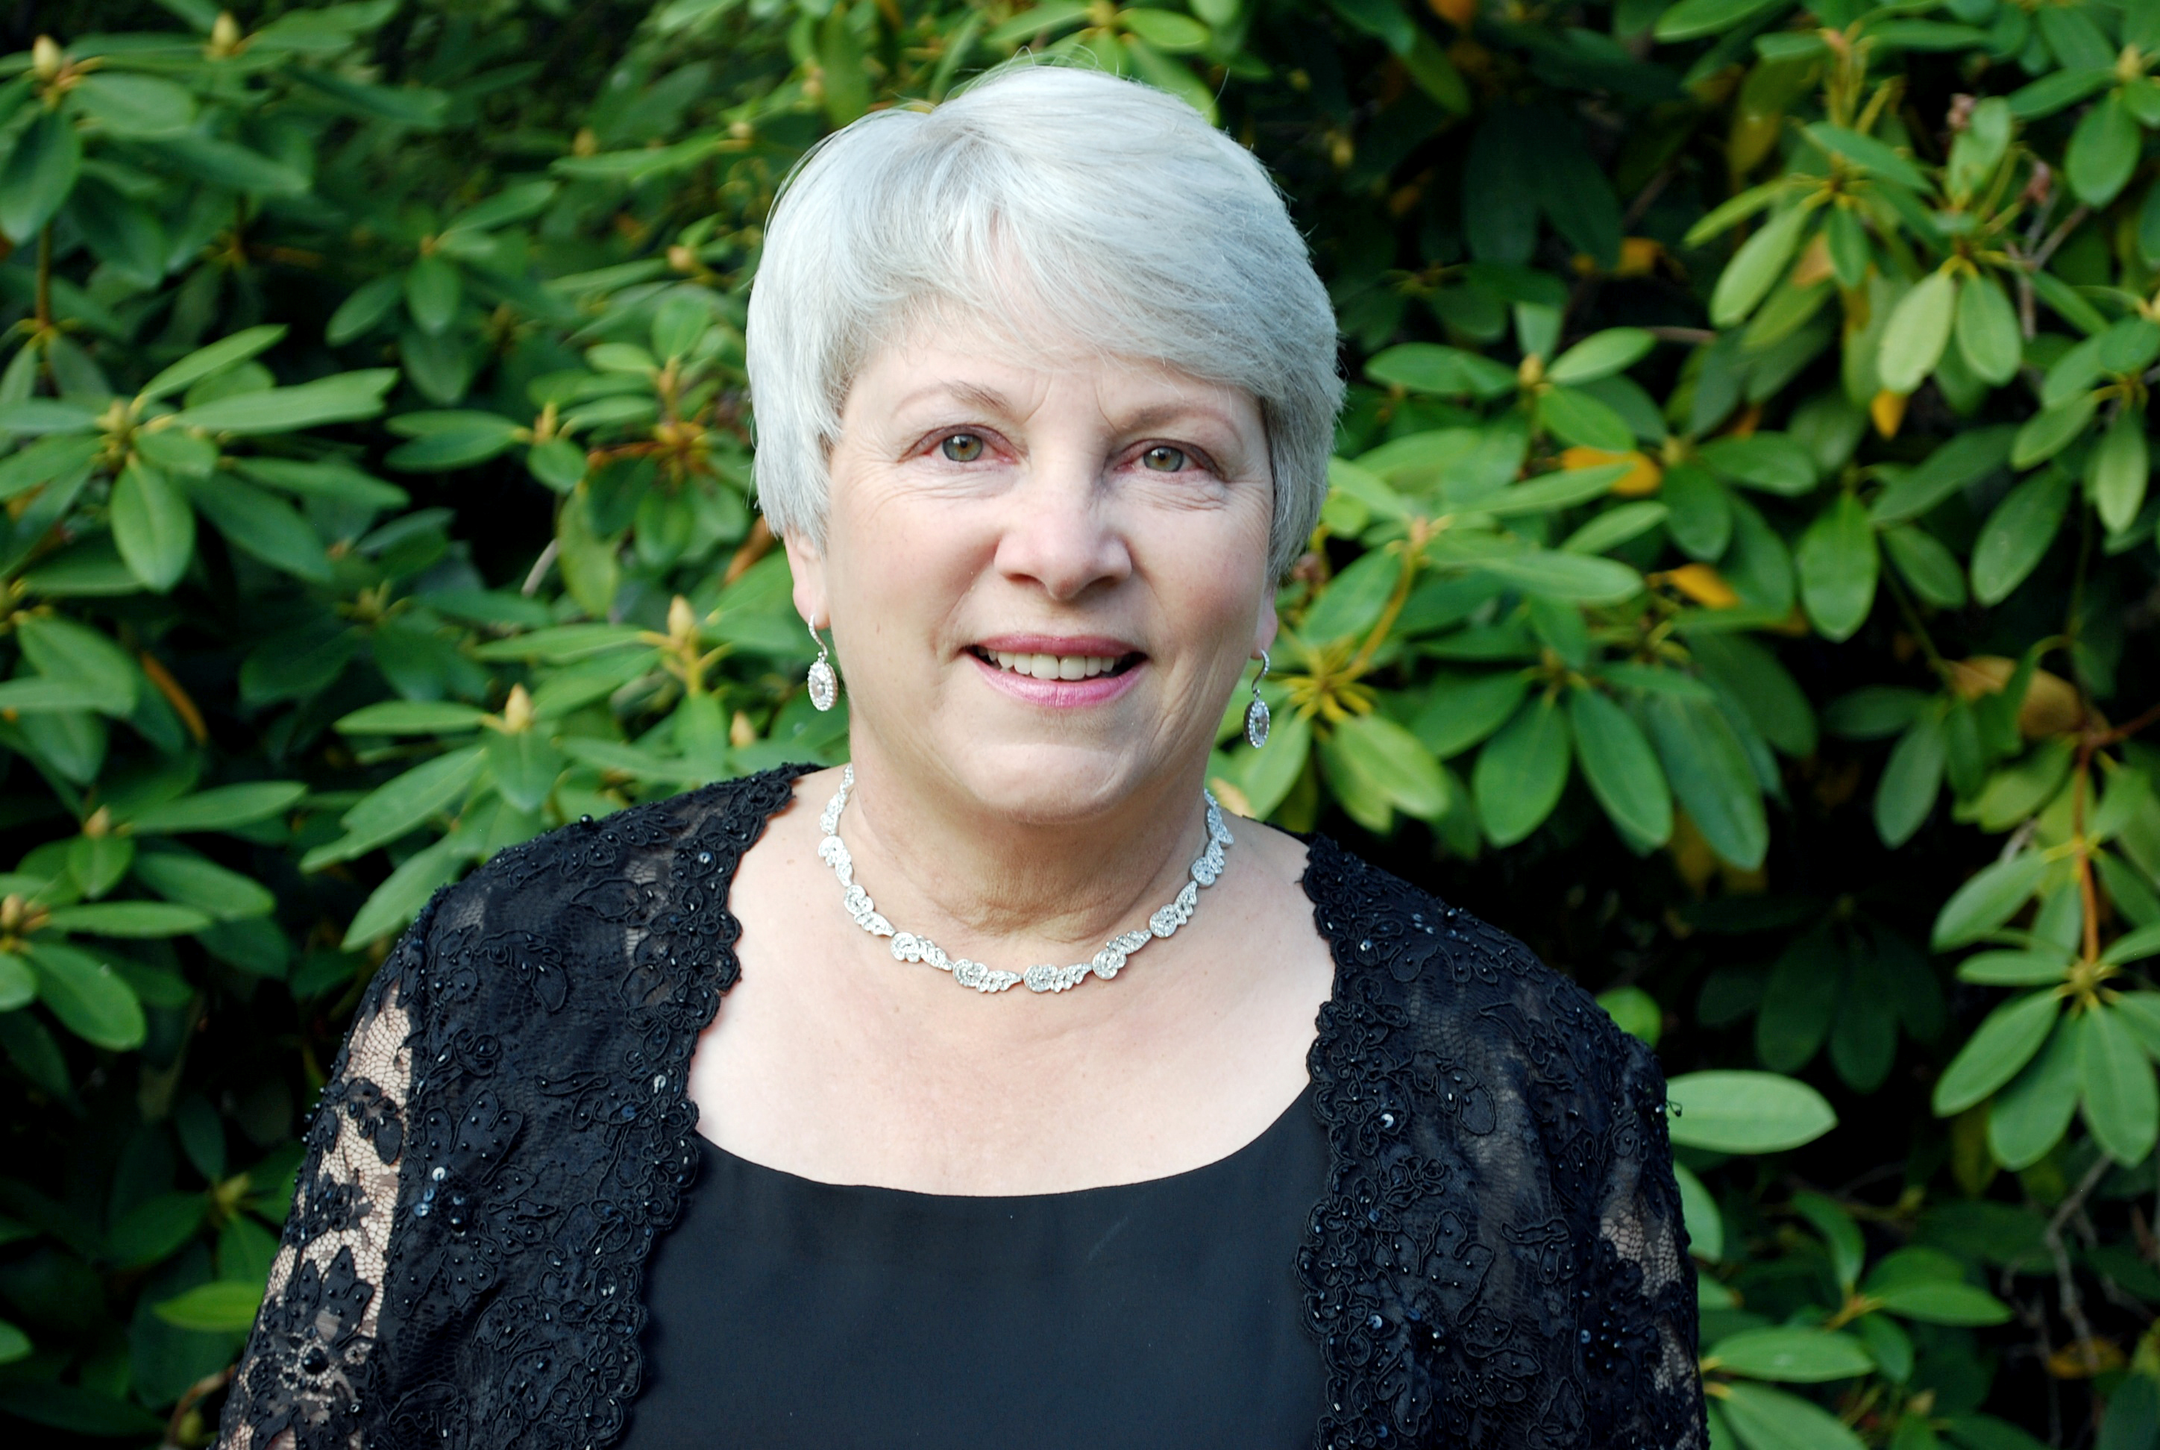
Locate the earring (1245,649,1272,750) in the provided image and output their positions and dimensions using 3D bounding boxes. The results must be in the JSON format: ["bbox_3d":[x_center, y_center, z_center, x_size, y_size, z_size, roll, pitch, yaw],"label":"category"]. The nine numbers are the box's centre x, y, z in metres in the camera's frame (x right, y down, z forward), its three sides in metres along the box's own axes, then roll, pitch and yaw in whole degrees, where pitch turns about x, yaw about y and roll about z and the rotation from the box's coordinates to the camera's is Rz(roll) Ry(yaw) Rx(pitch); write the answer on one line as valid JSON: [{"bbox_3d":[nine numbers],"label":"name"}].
[{"bbox_3d":[0.057,-0.008,1.435,0.008,0.032,0.010,1,0,44],"label":"earring"}]

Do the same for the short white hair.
[{"bbox_3d":[-0.012,-0.120,1.445,0.190,0.185,0.215,3,-3,-6],"label":"short white hair"}]

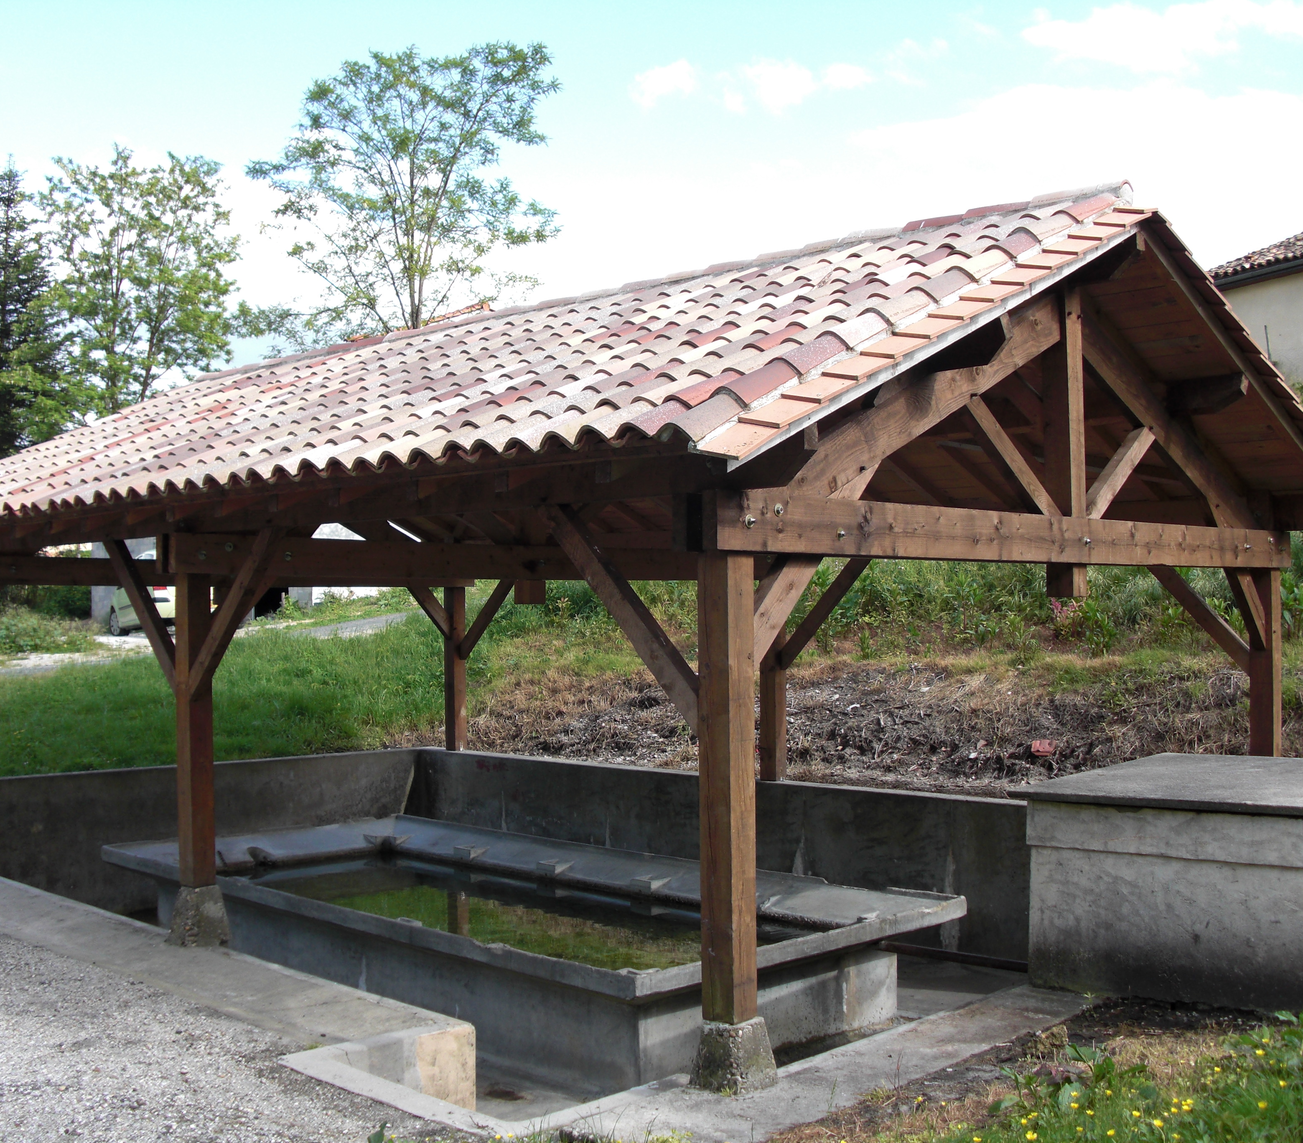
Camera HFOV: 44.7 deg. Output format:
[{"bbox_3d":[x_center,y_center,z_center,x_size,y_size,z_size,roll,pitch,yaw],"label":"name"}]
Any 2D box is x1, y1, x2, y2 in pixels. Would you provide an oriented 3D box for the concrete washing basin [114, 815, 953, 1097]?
[{"bbox_3d":[-1.177,2.453,11.321,2.866,0.645,6.191,1,-2,-44],"label":"concrete washing basin"}]

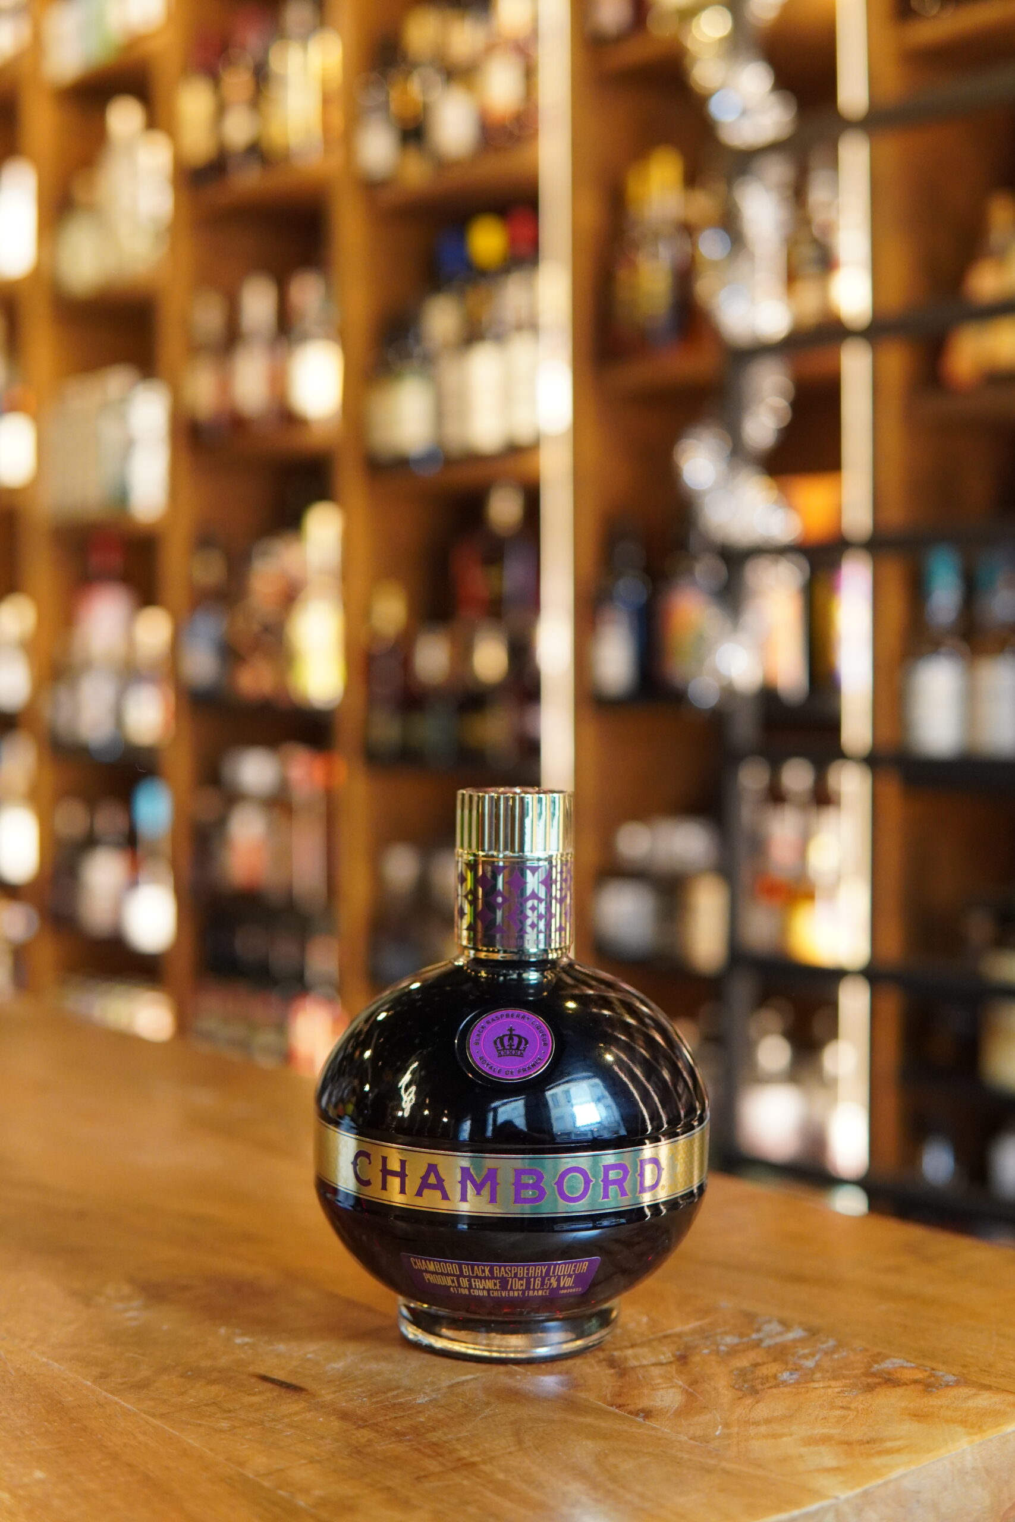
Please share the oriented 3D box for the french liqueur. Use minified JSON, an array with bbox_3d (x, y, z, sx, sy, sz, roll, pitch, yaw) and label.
[{"bbox_3d":[0.001,0.093,0.593,0.125,0.168,0.125,1,3,2],"label":"french liqueur"}]

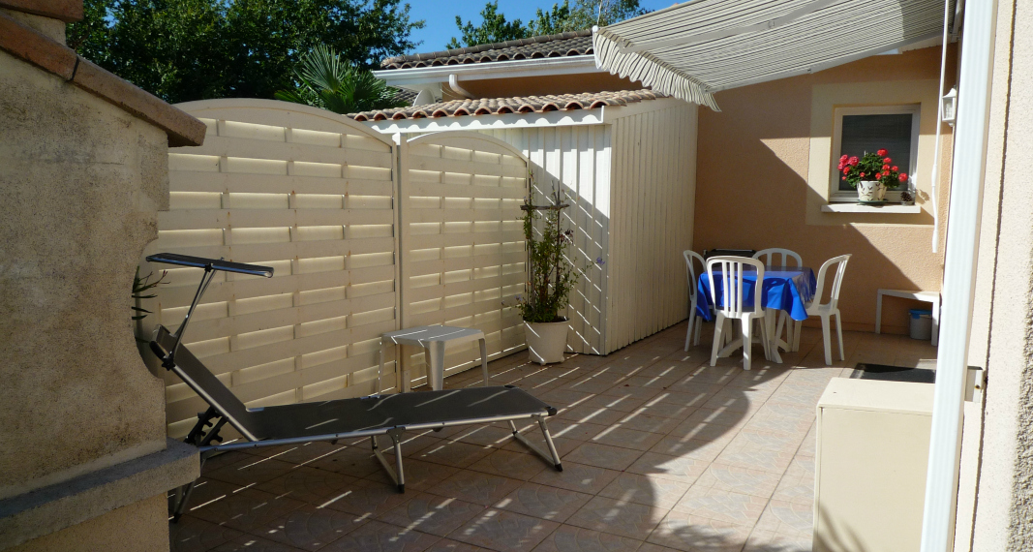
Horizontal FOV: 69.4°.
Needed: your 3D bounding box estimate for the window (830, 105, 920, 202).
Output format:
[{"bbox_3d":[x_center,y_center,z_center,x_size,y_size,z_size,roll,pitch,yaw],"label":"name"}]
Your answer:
[{"bbox_3d":[3.644,-1.243,7.618,0.810,1.000,0.120,3,6,29],"label":"window"}]

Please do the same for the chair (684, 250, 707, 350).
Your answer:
[{"bbox_3d":[1.779,0.224,6.630,0.530,0.890,0.450,4,6,38],"label":"chair"}]

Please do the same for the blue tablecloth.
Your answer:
[{"bbox_3d":[2.108,0.145,6.453,0.880,0.380,1.060,3,6,29],"label":"blue tablecloth"}]

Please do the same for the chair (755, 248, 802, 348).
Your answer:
[{"bbox_3d":[2.341,0.208,6.834,0.450,0.890,0.530,3,6,29],"label":"chair"}]

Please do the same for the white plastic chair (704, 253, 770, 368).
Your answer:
[{"bbox_3d":[1.821,0.270,6.096,0.450,0.890,0.530,3,6,30],"label":"white plastic chair"}]

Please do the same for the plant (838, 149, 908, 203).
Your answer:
[{"bbox_3d":[3.581,-0.984,7.514,0.620,0.530,0.430,3,6,29],"label":"plant"}]

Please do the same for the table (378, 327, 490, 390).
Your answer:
[{"bbox_3d":[-0.535,0.595,4.914,0.490,0.440,0.490,4,6,37],"label":"table"}]

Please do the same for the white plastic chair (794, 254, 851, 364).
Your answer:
[{"bbox_3d":[2.462,0.259,6.245,0.450,0.890,0.530,-4,7,-42],"label":"white plastic chair"}]

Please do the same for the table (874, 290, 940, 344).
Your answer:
[{"bbox_3d":[3.798,0.394,7.261,0.550,0.450,0.540,3,6,29],"label":"table"}]

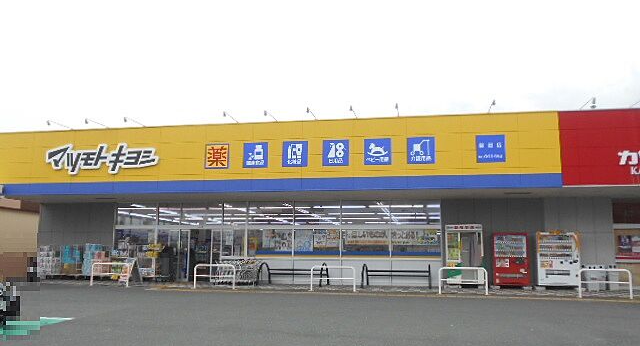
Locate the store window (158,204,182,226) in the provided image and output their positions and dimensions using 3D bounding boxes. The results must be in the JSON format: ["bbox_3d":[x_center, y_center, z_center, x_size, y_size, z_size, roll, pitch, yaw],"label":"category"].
[{"bbox_3d":[-6.114,1.692,22.610,1.006,0.936,0.080,-1,-7,11],"label":"store window"}]

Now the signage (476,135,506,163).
[{"bbox_3d":[5.560,-0.767,18.053,0.919,0.902,0.100,-1,-8,12],"label":"signage"}]

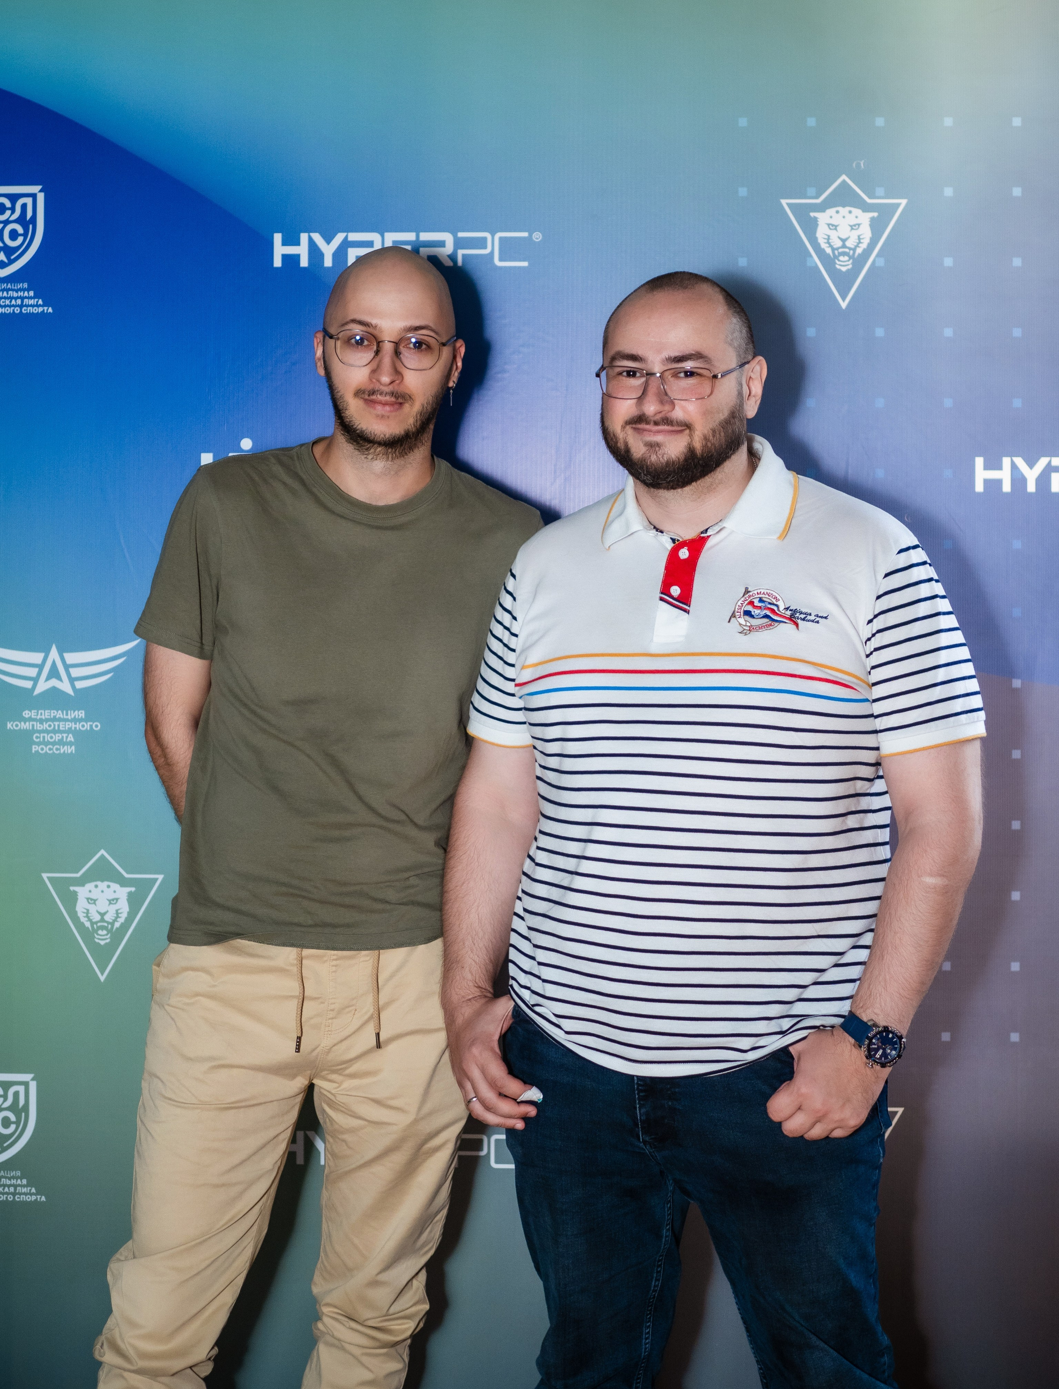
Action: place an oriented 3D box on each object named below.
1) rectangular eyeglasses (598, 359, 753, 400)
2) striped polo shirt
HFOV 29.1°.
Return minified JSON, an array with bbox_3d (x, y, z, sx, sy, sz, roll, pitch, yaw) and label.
[{"bbox_3d":[0.163,-0.353,2.259,0.143,0.042,0.143,4,19,24],"label":"rectangular eyeglasses"},{"bbox_3d":[0.213,0.052,2.260,0.570,0.690,0.320,0,-1,21],"label":"striped polo shirt"}]

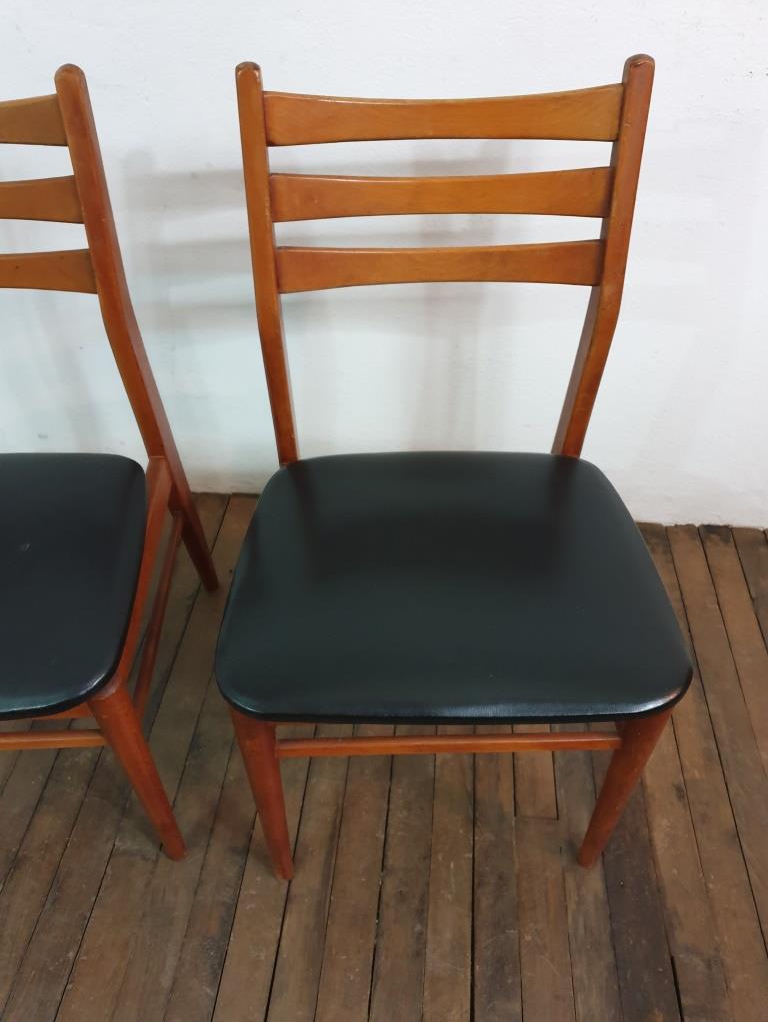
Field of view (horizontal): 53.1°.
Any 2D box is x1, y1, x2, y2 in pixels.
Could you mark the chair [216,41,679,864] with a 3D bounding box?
[{"bbox_3d":[0.065,0.015,0.884,0.458,0.835,0.503,-1,45,1],"label":"chair"}]

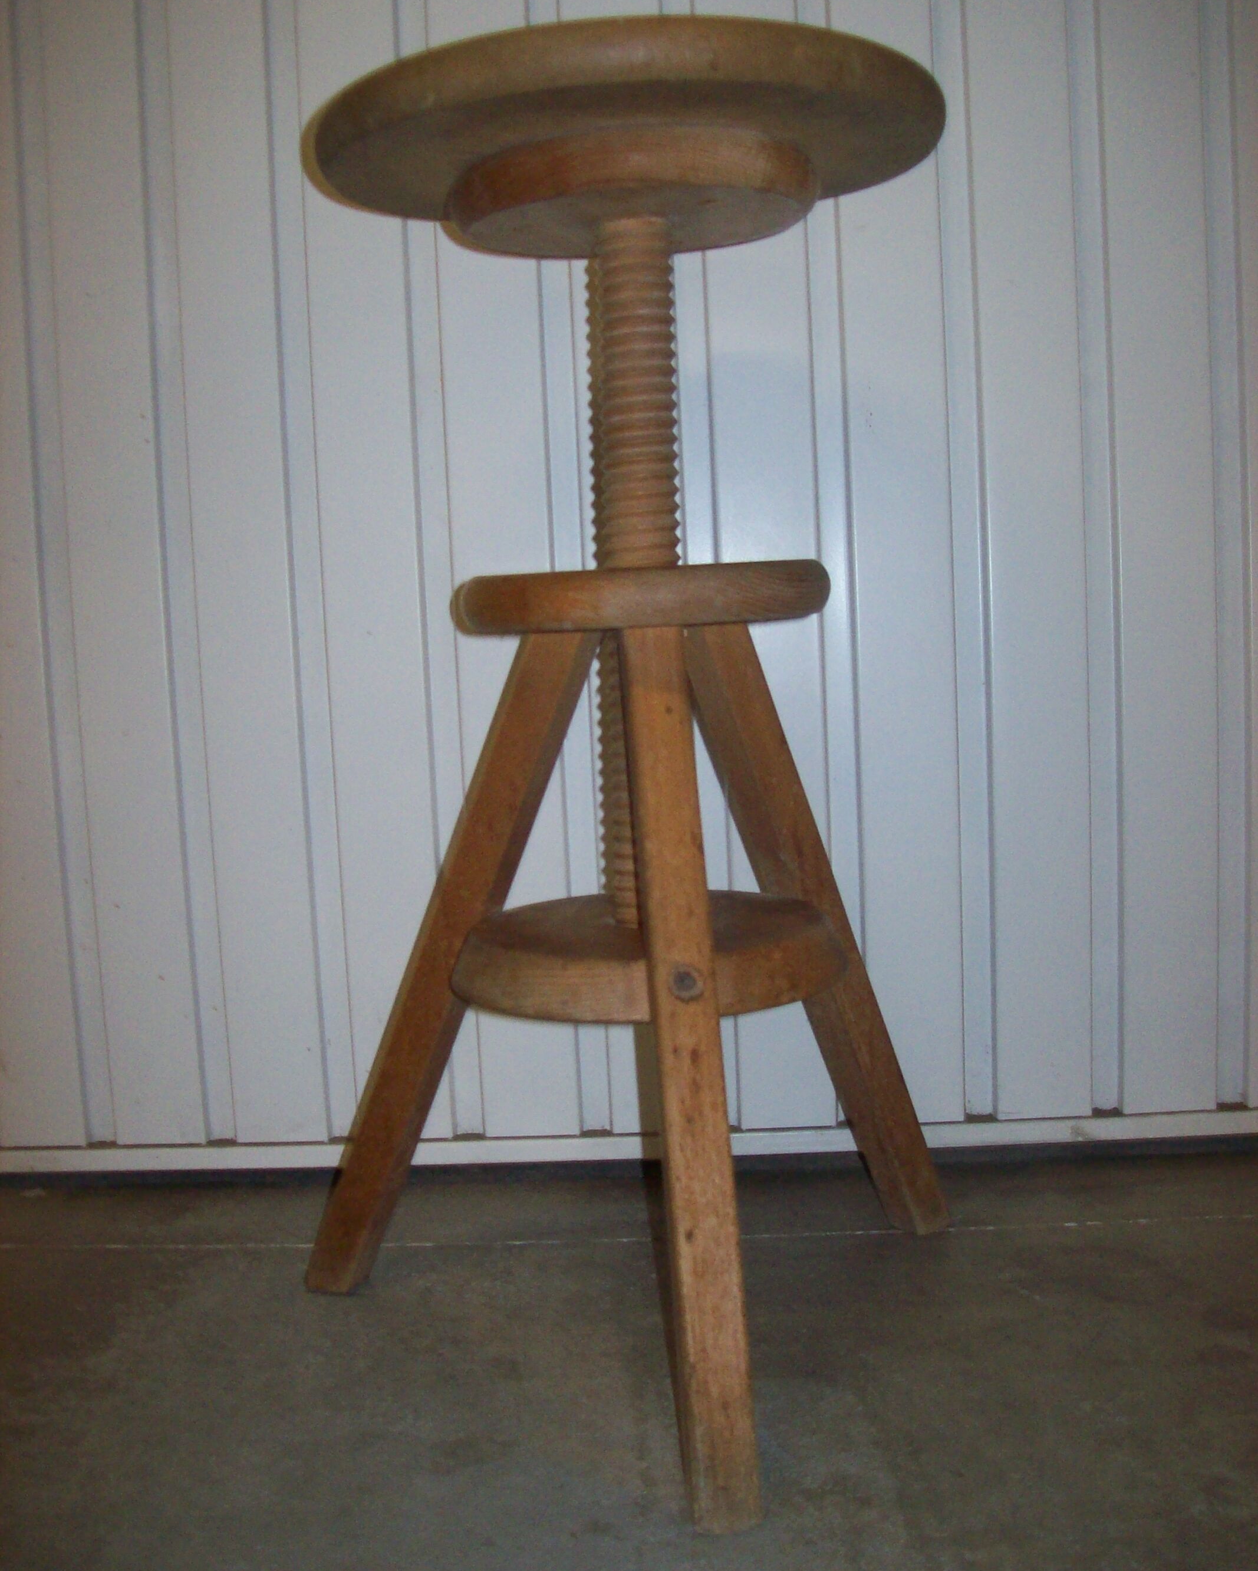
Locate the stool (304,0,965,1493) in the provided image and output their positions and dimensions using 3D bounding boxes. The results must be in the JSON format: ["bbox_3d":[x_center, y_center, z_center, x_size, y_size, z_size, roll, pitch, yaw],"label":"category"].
[{"bbox_3d":[0.017,-0.023,0.991,0.430,0.719,0.423,-3,6,-8],"label":"stool"}]

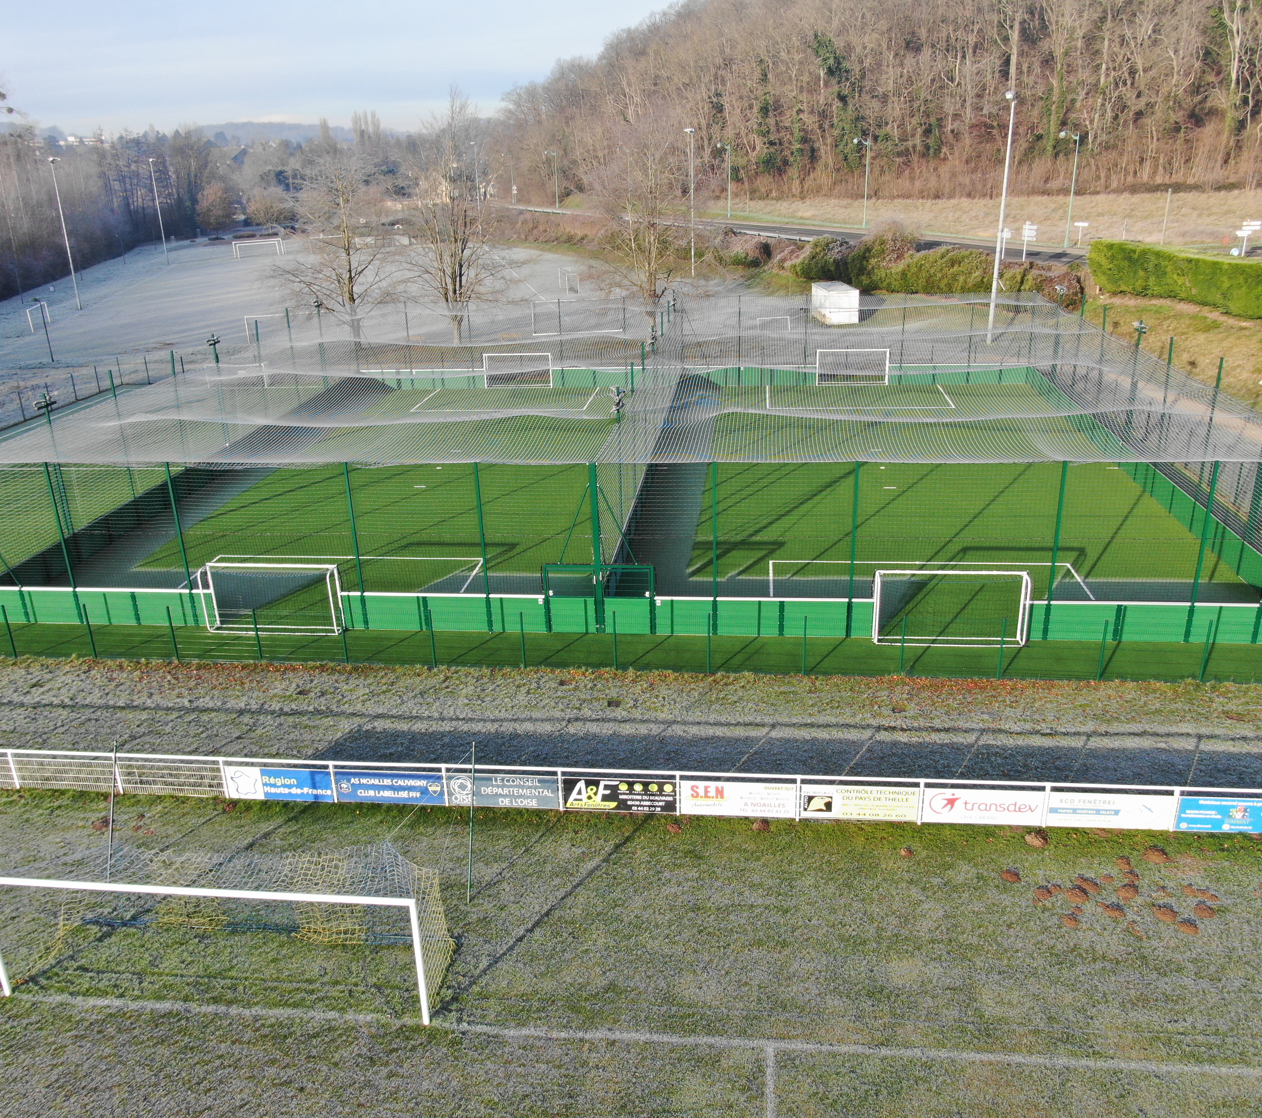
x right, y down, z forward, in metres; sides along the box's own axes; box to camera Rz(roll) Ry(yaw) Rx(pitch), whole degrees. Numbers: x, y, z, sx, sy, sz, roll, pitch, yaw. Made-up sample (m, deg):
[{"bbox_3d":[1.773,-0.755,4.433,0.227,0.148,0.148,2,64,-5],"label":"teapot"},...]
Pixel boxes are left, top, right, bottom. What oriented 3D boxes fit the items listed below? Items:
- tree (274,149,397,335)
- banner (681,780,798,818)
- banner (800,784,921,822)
[{"bbox_3d":[-21.659,-22.306,75.532,9.100,13.995,9.100,-2,22,0],"label":"tree"},{"bbox_3d":[2.251,5.089,21.938,2.470,0.820,0.050,1,21,6],"label":"banner"},{"bbox_3d":[4.768,5.117,21.674,2.470,0.820,0.050,1,21,6],"label":"banner"}]

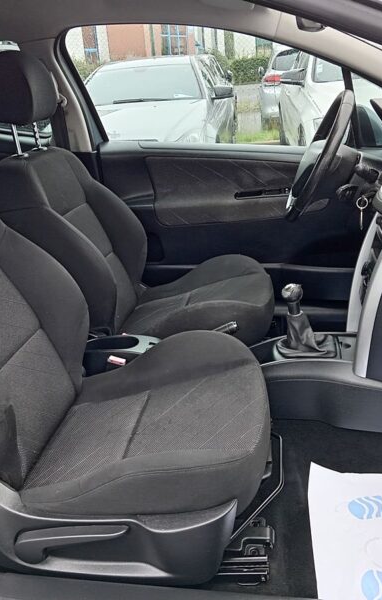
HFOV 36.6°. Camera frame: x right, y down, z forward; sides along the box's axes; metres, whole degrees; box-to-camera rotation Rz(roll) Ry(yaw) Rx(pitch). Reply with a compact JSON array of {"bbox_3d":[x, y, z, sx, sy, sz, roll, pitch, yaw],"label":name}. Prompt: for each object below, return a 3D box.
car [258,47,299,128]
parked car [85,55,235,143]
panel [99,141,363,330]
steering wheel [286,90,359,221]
[{"bbox_3d":[2.498,-4.599,12.903,1.840,1.640,4.400,-1,21,8],"label":"car"},{"bbox_3d":[-0.501,-2.152,7.157,1.800,1.470,4.500,-1,21,7],"label":"parked car"},{"bbox_3d":[0.224,-0.258,2.151,1.050,0.680,0.140,-1,21,8],"label":"panel"},{"bbox_3d":[0.384,-0.413,1.690,0.110,0.380,0.380,20,22,0],"label":"steering wheel"}]

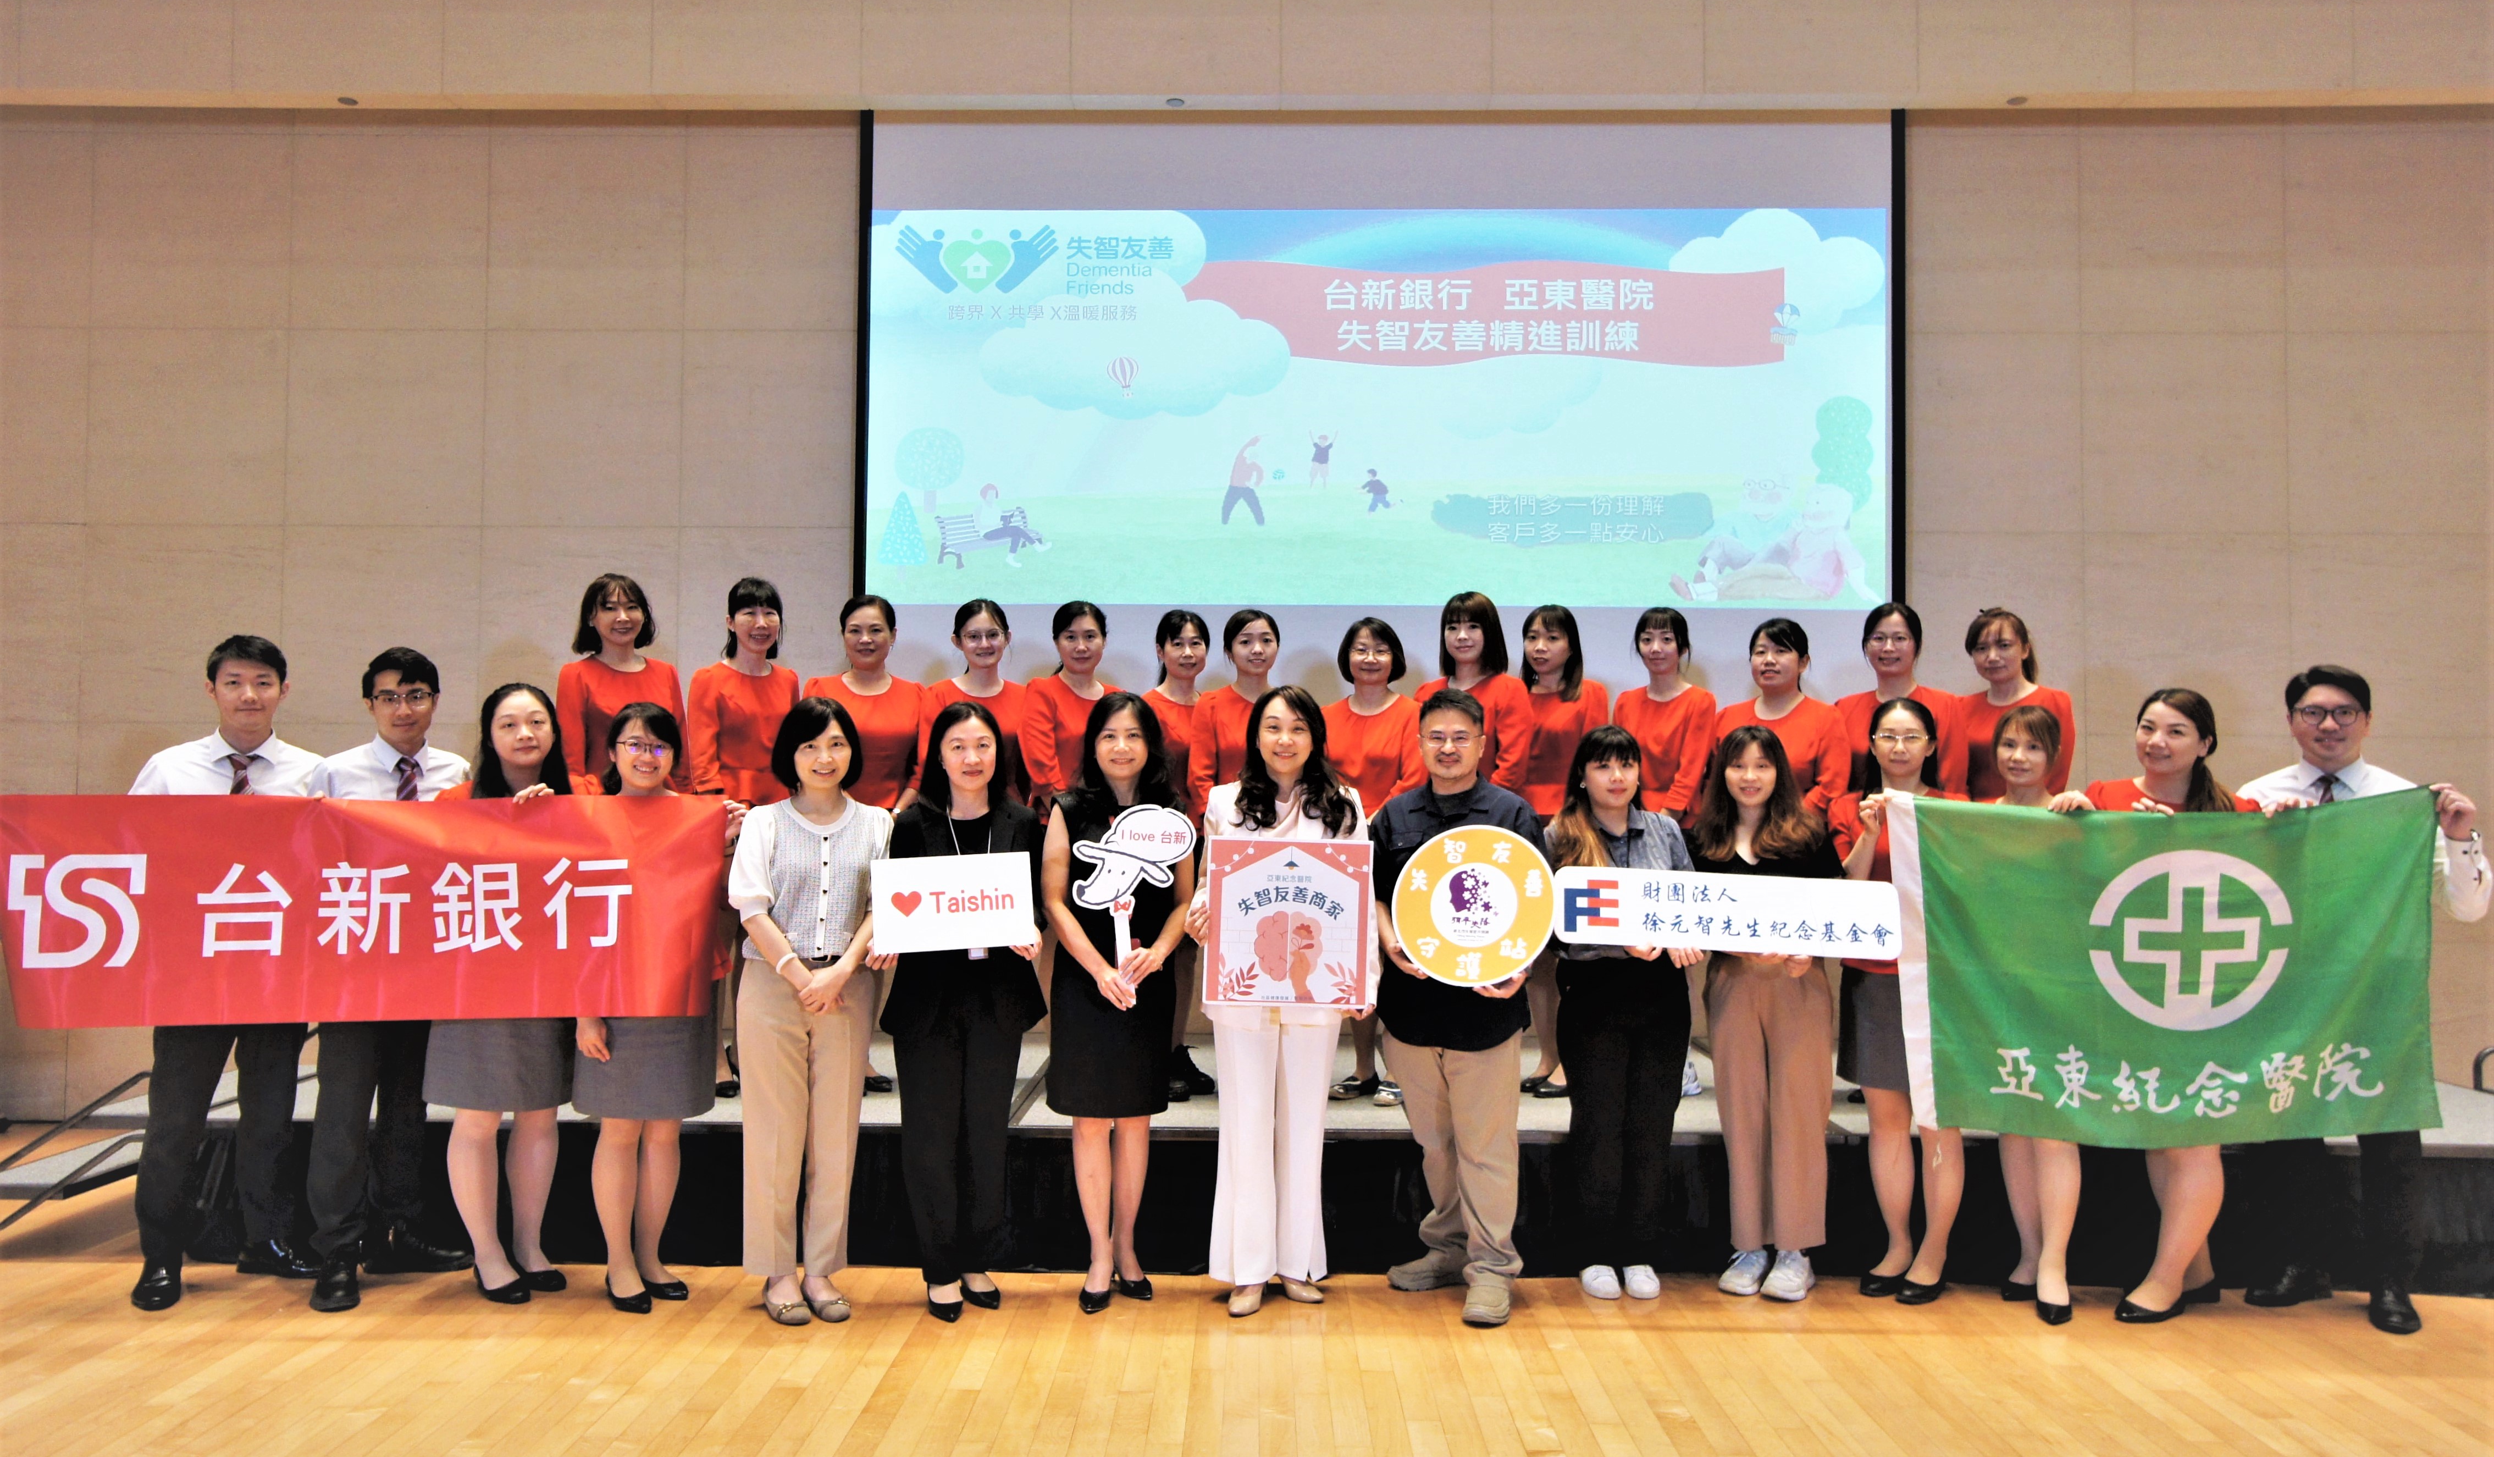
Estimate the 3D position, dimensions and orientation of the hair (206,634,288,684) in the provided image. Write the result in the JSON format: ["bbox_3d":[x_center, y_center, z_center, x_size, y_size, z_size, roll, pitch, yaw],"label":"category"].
[{"bbox_3d":[-2.772,-0.178,4.220,0.180,0.165,0.205,1,-2,-31],"label":"hair"}]

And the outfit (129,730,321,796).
[{"bbox_3d":[-2.813,0.325,4.200,0.540,0.640,0.290,1,-1,-26],"label":"outfit"}]

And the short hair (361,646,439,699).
[{"bbox_3d":[-2.342,-0.154,4.220,0.180,0.165,0.210,1,-2,-24],"label":"short hair"}]

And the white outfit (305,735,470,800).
[{"bbox_3d":[-2.347,0.274,4.170,0.460,0.511,0.300,1,-1,-22],"label":"white outfit"}]

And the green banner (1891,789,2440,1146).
[{"bbox_3d":[2.485,0.648,4.120,1.460,0.960,0.100,0,-2,2],"label":"green banner"}]

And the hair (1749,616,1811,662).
[{"bbox_3d":[1.698,-0.274,4.860,0.180,0.165,0.210,-1,-2,27],"label":"hair"}]

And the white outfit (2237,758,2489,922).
[{"bbox_3d":[3.029,0.324,4.150,0.600,0.493,0.340,0,-1,22],"label":"white outfit"}]

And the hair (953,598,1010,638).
[{"bbox_3d":[-0.870,-0.347,4.980,0.180,0.155,0.200,1,-1,-8],"label":"hair"}]

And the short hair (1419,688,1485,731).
[{"bbox_3d":[0.572,-0.047,4.280,0.182,0.145,0.195,0,-2,9],"label":"short hair"}]

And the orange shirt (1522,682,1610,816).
[{"bbox_3d":[1.008,0.069,4.930,0.360,0.440,0.260,-1,-2,18],"label":"orange shirt"}]

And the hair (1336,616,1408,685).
[{"bbox_3d":[0.411,-0.257,5.020,0.232,0.225,0.215,0,-2,5],"label":"hair"}]

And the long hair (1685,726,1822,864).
[{"bbox_3d":[1.403,0.177,4.200,0.358,0.381,0.250,0,-1,12],"label":"long hair"}]

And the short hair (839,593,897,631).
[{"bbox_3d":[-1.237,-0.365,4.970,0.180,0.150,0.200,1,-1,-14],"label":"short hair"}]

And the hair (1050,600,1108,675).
[{"bbox_3d":[-0.539,-0.288,4.890,0.175,0.235,0.210,0,-2,-5],"label":"hair"}]

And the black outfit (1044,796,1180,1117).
[{"bbox_3d":[-0.370,0.629,4.220,0.380,0.900,0.270,0,-1,-4],"label":"black outfit"}]

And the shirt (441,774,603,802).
[{"bbox_3d":[-2.007,0.389,4.200,0.450,0.530,0.280,1,-1,-22],"label":"shirt"}]

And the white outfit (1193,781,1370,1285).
[{"bbox_3d":[0.096,0.796,4.130,0.470,1.330,0.320,0,-2,0],"label":"white outfit"}]

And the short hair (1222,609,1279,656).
[{"bbox_3d":[0.018,-0.313,5.040,0.185,0.185,0.200,1,-2,-9],"label":"short hair"}]

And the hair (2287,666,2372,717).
[{"bbox_3d":[2.944,-0.093,4.150,0.185,0.165,0.210,-1,-2,33],"label":"hair"}]

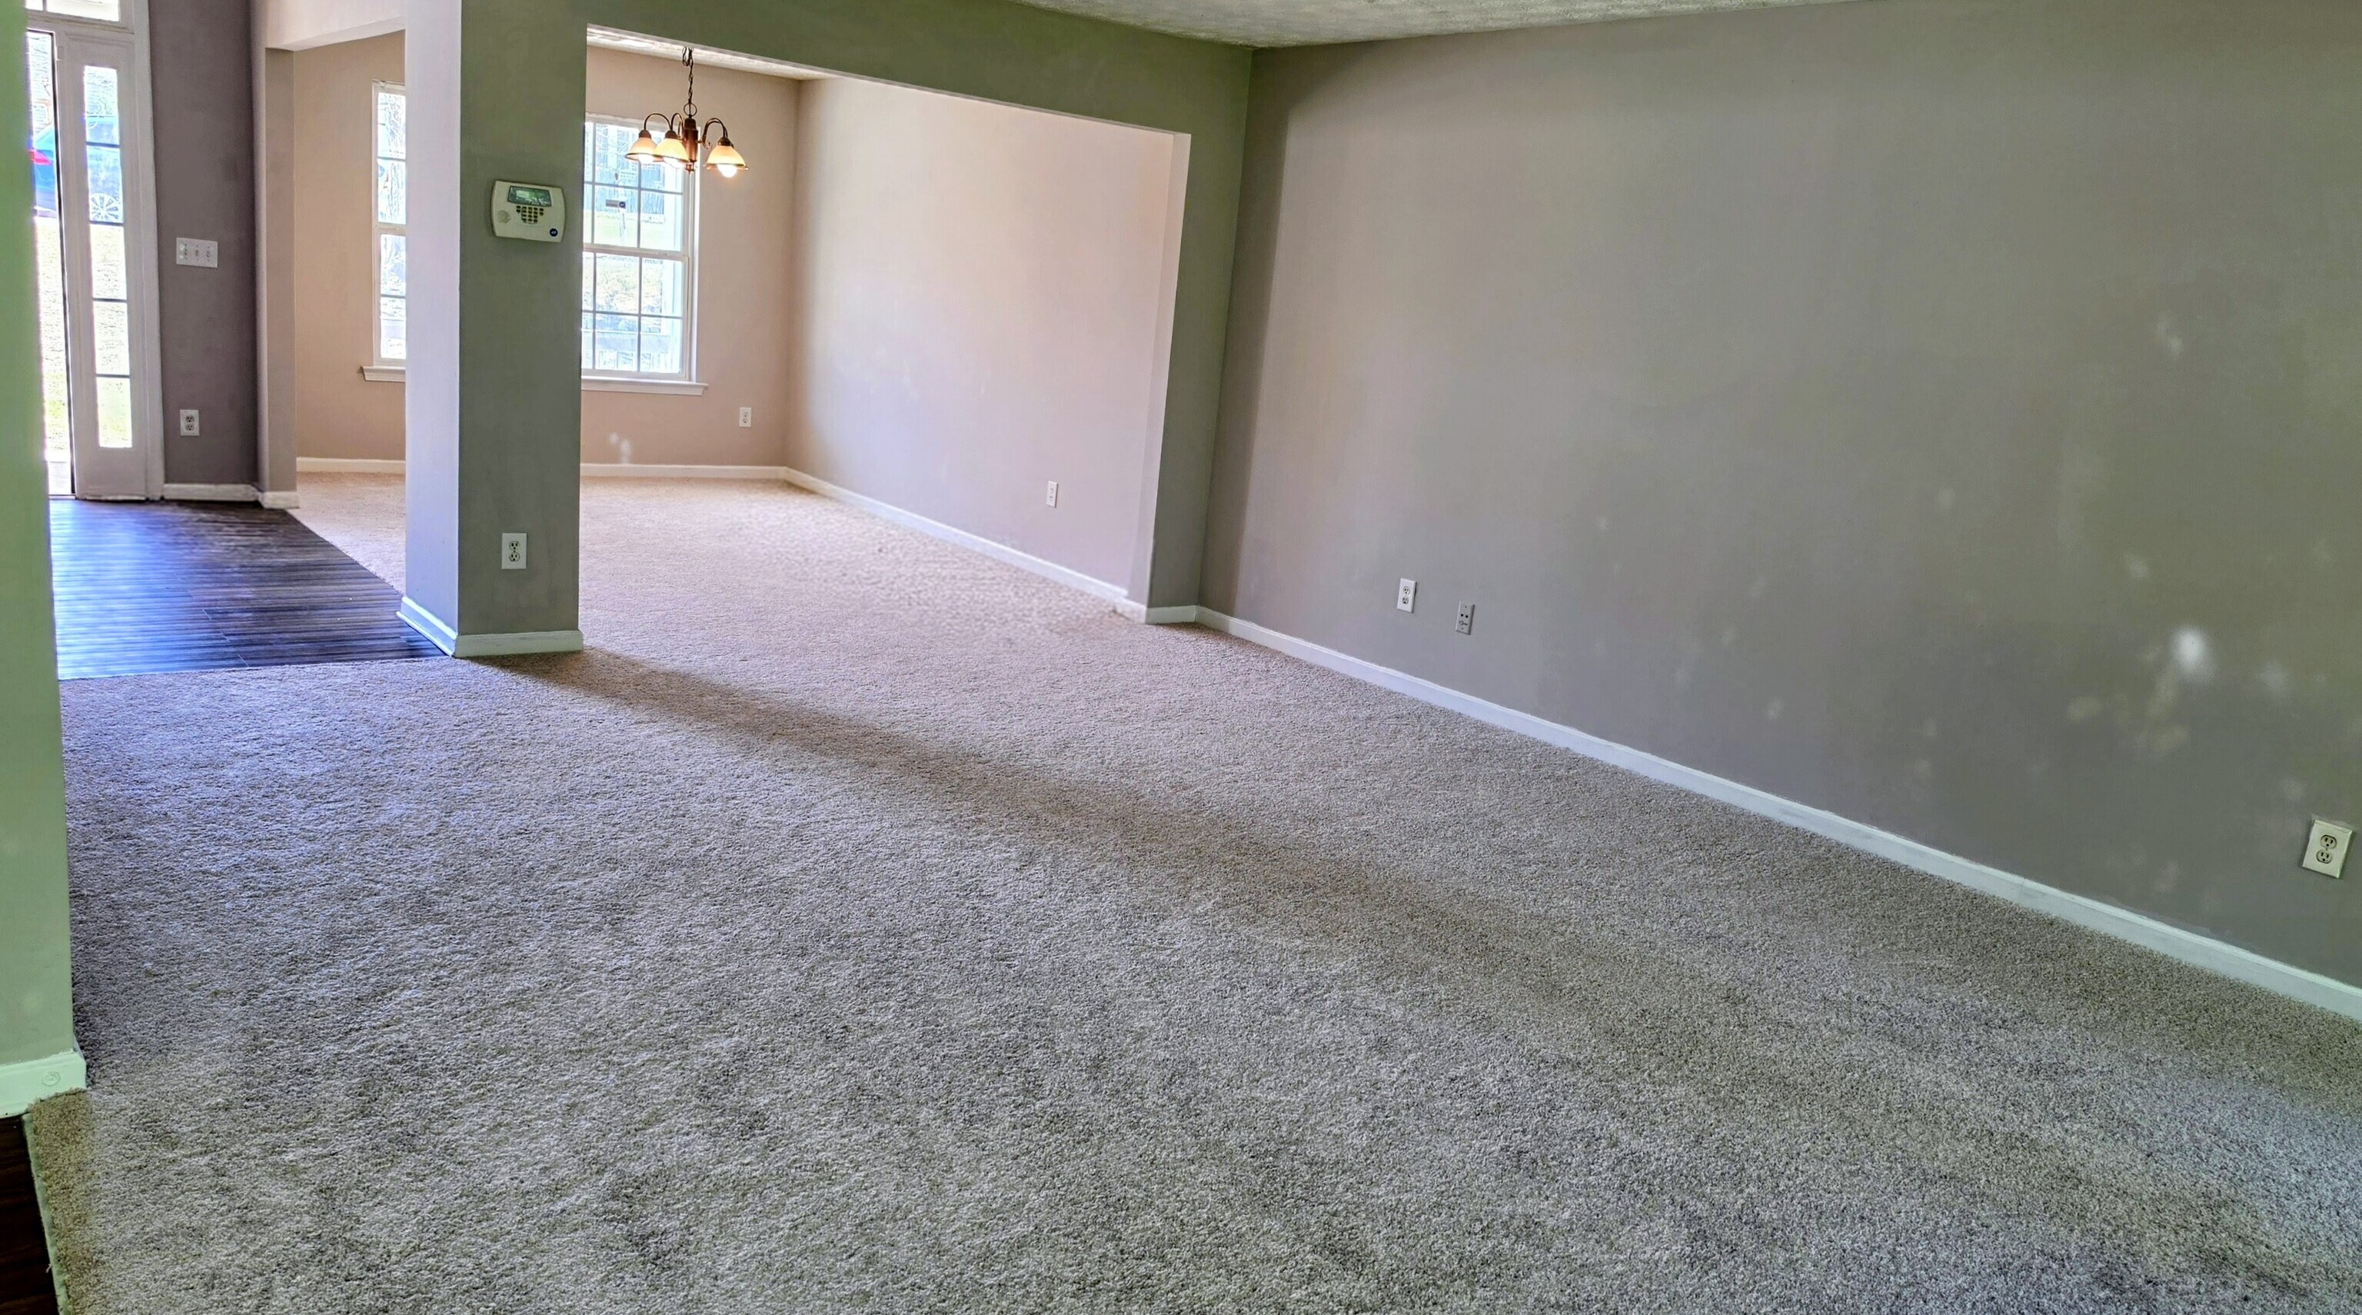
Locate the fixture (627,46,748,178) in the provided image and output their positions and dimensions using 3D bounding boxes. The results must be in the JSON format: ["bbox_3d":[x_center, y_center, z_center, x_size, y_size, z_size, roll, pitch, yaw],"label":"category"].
[{"bbox_3d":[-2.309,-2.600,7.391,0.570,0.610,0.570,-4,16,-38],"label":"fixture"}]

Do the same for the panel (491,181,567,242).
[{"bbox_3d":[-2.087,-1.427,5.025,0.218,0.166,0.035,-4,16,-38],"label":"panel"}]

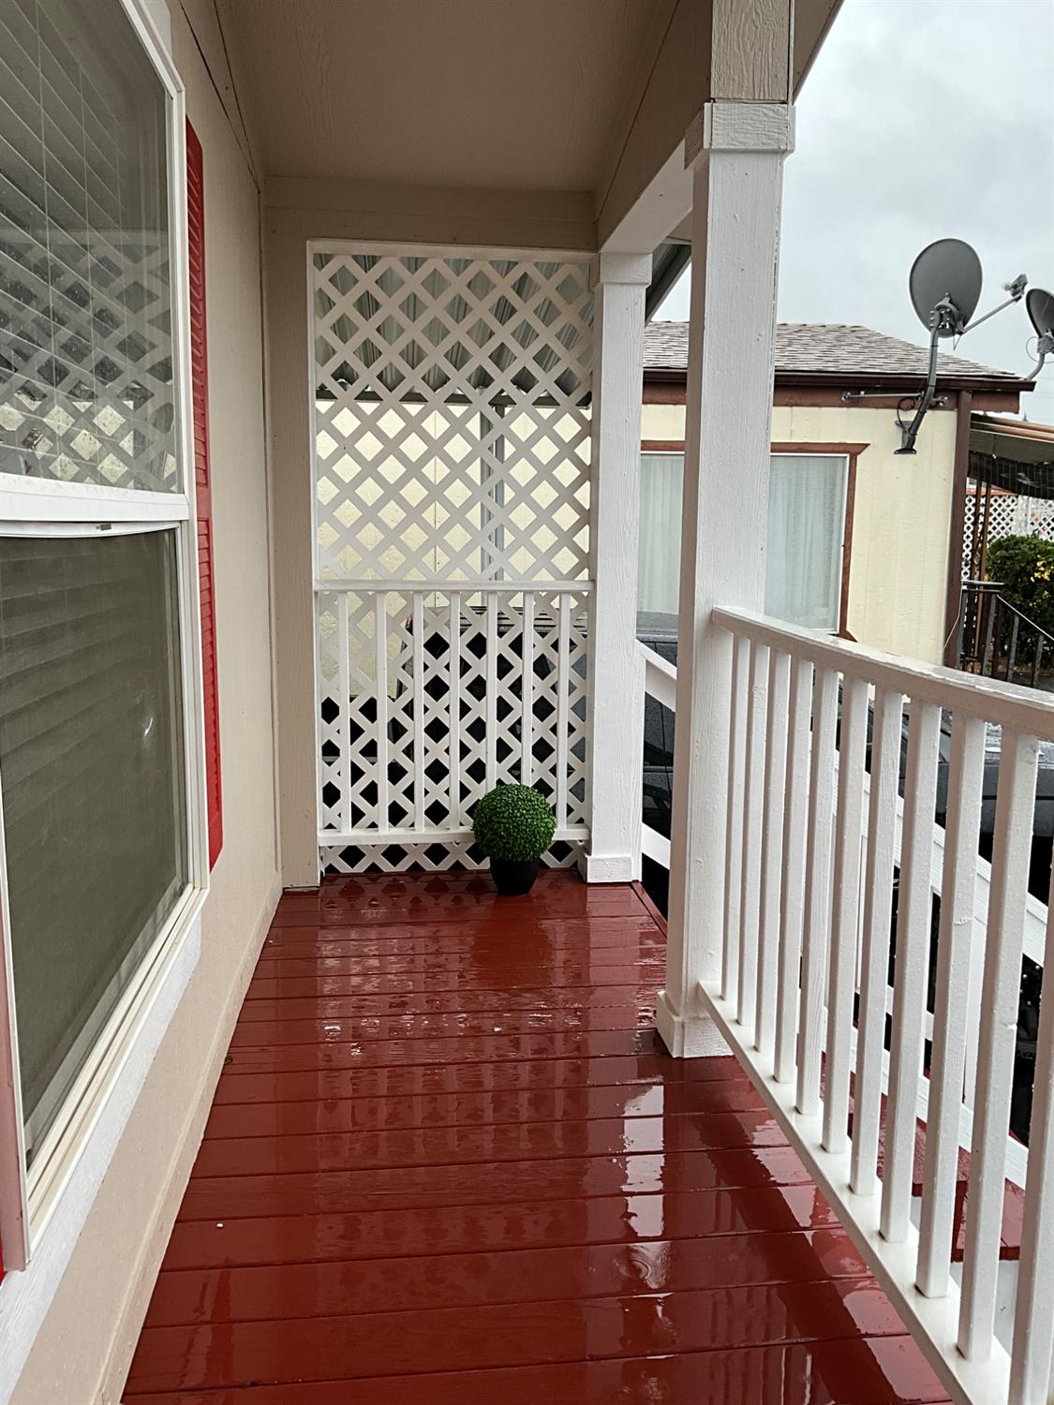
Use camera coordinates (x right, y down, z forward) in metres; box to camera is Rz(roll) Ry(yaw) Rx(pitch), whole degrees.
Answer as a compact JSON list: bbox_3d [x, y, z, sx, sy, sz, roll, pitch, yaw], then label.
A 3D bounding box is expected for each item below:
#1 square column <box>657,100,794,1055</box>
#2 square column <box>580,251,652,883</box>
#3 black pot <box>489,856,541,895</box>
[{"bbox_3d":[0.450,-0.220,2.734,0.206,2.131,0.175,-1,9,-6],"label":"square column"},{"bbox_3d":[0.302,-0.429,4.085,0.192,2.128,0.172,-1,9,-6],"label":"square column"},{"bbox_3d":[-0.040,0.580,4.046,0.175,0.143,0.175,0,9,0],"label":"black pot"}]

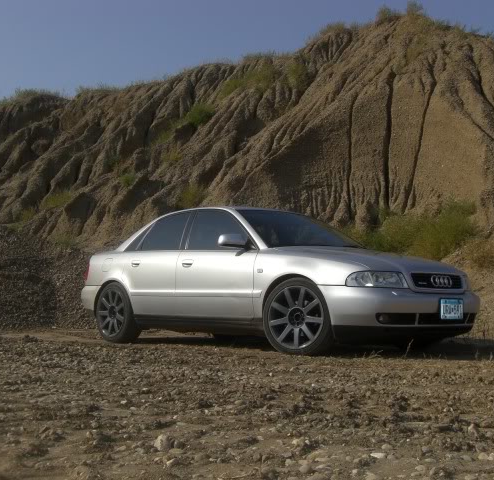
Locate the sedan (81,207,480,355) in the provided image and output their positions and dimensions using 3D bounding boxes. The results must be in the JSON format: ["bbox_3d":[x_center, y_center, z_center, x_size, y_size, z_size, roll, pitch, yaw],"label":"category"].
[{"bbox_3d":[0.105,0.349,8.508,1.770,1.390,4.480,5,-6,-43],"label":"sedan"}]

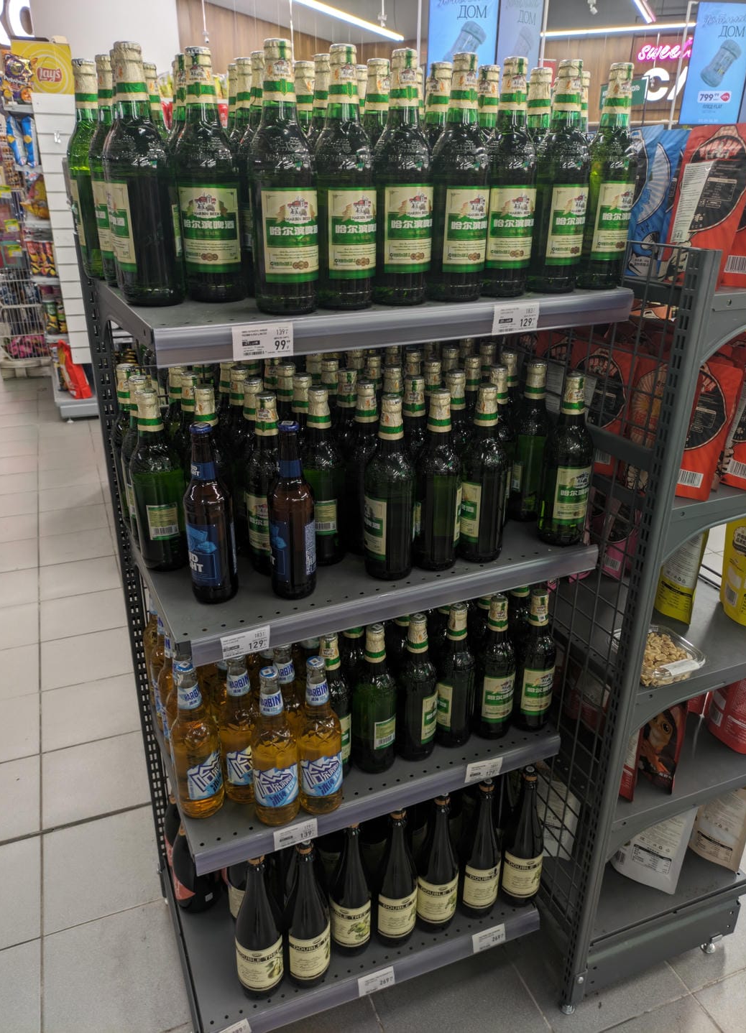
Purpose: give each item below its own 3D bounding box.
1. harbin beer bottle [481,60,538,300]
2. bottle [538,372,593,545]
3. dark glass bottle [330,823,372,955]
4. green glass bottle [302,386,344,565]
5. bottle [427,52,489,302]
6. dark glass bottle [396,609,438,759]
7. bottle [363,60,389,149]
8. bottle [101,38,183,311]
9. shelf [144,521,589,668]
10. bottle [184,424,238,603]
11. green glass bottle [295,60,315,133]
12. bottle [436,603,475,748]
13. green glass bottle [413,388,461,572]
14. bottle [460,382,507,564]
[{"bbox_3d":[0.173,-0.423,0.948,0.068,0.271,0.068,-5,25,-11],"label":"harbin beer bottle"},{"bbox_3d":[0.313,-0.091,1.201,0.073,0.277,0.073,-9,25,-22],"label":"bottle"},{"bbox_3d":[-0.041,0.677,1.395,0.081,0.316,0.081,1,23,0],"label":"dark glass bottle"},{"bbox_3d":[-0.077,-0.060,1.118,0.068,0.271,0.068,0,25,0],"label":"green glass bottle"},{"bbox_3d":[0.107,-0.407,0.912,0.068,0.271,0.068,0,25,0],"label":"bottle"},{"bbox_3d":[0.075,0.288,1.272,0.073,0.277,0.073,1,23,0],"label":"dark glass bottle"},{"bbox_3d":[0.007,-0.430,0.962,0.068,0.271,0.068,-19,31,-36],"label":"bottle"},{"bbox_3d":[-0.265,-0.383,0.854,0.068,0.271,0.068,-23,33,-40],"label":"bottle"},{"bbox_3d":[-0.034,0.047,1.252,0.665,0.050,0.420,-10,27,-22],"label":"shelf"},{"bbox_3d":[-0.223,-0.005,1.018,0.065,0.248,0.065,-18,30,-35],"label":"bottle"},{"bbox_3d":[-0.087,-0.438,0.977,0.072,0.272,0.072,12,27,23],"label":"green glass bottle"},{"bbox_3d":[0.143,0.273,1.284,0.068,0.271,0.068,0,25,0],"label":"bottle"},{"bbox_3d":[0.097,-0.053,1.117,0.073,0.277,0.073,1,23,0],"label":"green glass bottle"},{"bbox_3d":[0.166,-0.064,1.120,0.071,0.271,0.071,1,25,0],"label":"bottle"}]

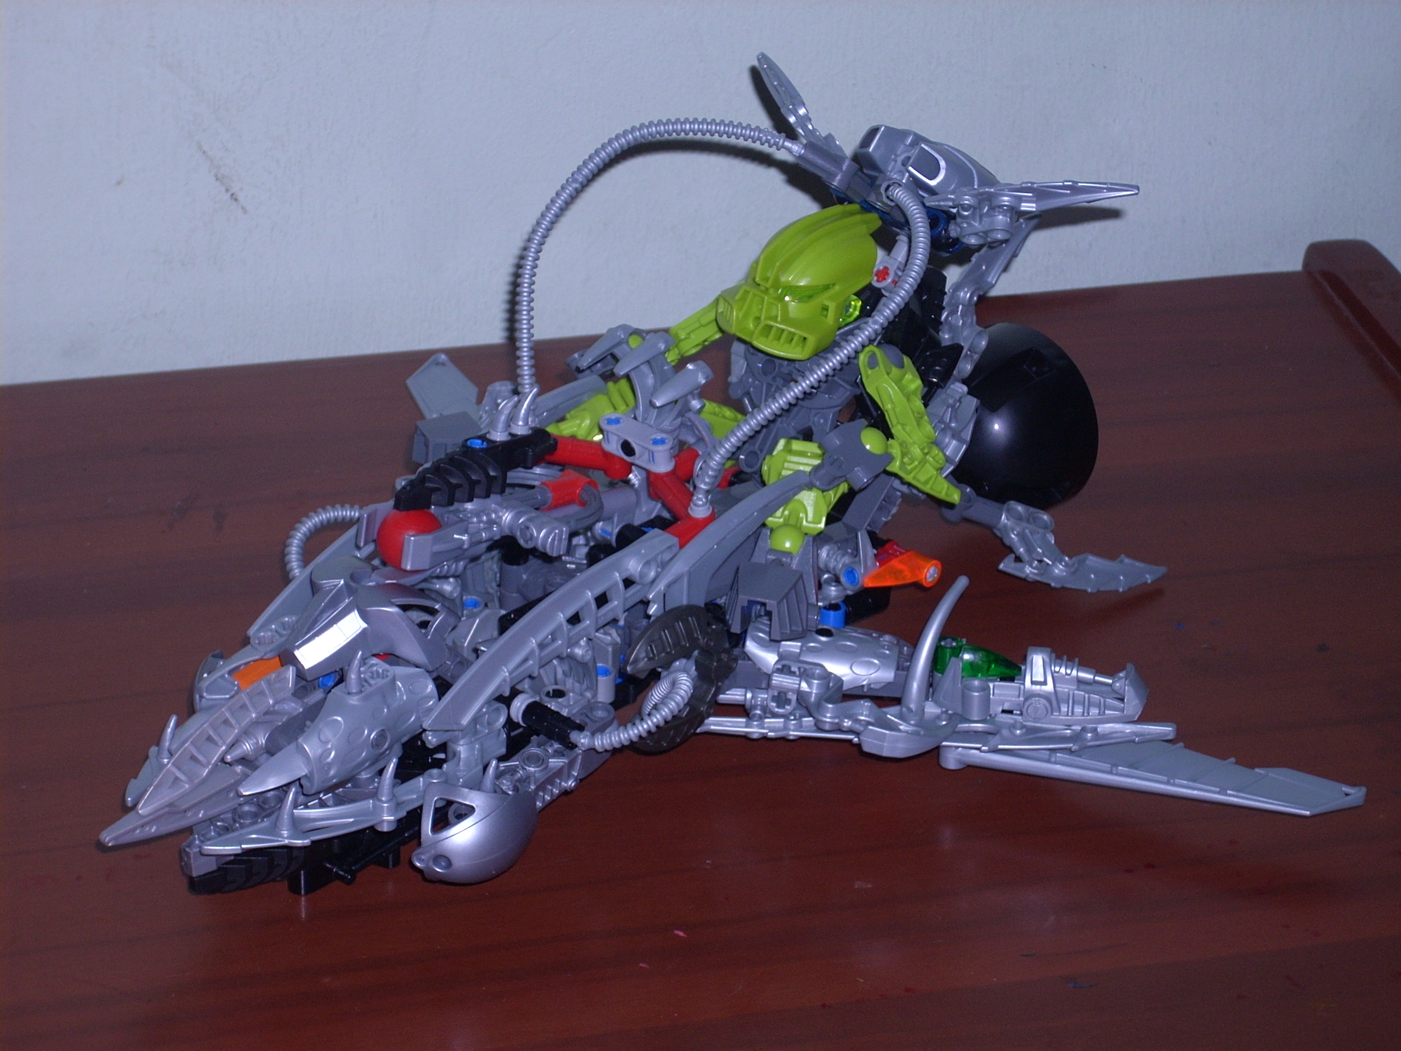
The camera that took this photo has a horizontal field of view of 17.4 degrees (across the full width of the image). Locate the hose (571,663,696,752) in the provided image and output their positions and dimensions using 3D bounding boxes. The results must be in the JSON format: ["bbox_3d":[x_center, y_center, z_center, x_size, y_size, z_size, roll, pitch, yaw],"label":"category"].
[{"bbox_3d":[-0.017,0.047,1.188,0.013,0.011,0.035,22,34,36],"label":"hose"}]

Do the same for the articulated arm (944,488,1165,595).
[{"bbox_3d":[0.098,0.004,1.270,0.060,0.024,0.021,5,27,9],"label":"articulated arm"}]

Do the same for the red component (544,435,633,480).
[{"bbox_3d":[-0.031,-0.019,1.248,0.025,0.010,0.007,8,28,16],"label":"red component"}]

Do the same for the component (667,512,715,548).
[{"bbox_3d":[-0.003,0.001,1.222,0.008,0.009,0.015,22,34,36],"label":"component"}]

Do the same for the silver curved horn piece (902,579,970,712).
[{"bbox_3d":[0.062,0.031,1.205,0.019,0.039,0.010,7,27,13],"label":"silver curved horn piece"}]

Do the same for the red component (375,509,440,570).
[{"bbox_3d":[-0.074,0.003,1.170,0.017,0.017,0.017,0,26,0],"label":"red component"}]

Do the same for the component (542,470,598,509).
[{"bbox_3d":[-0.035,-0.010,1.235,0.015,0.009,0.009,-11,29,-20],"label":"component"}]

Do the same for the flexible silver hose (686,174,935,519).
[{"bbox_3d":[0.029,-0.048,1.243,0.022,0.068,0.092,22,34,36],"label":"flexible silver hose"}]

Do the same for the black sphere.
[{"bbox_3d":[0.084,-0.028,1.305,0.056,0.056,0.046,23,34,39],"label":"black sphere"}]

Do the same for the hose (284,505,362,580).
[{"bbox_3d":[-0.102,0.005,1.240,0.022,0.016,0.030,23,34,39],"label":"hose"}]

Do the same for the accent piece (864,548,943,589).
[{"bbox_3d":[0.055,0.012,1.238,0.008,0.009,0.024,23,34,39],"label":"accent piece"}]

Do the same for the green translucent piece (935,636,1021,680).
[{"bbox_3d":[0.074,0.035,1.215,0.024,0.008,0.008,5,27,9],"label":"green translucent piece"}]

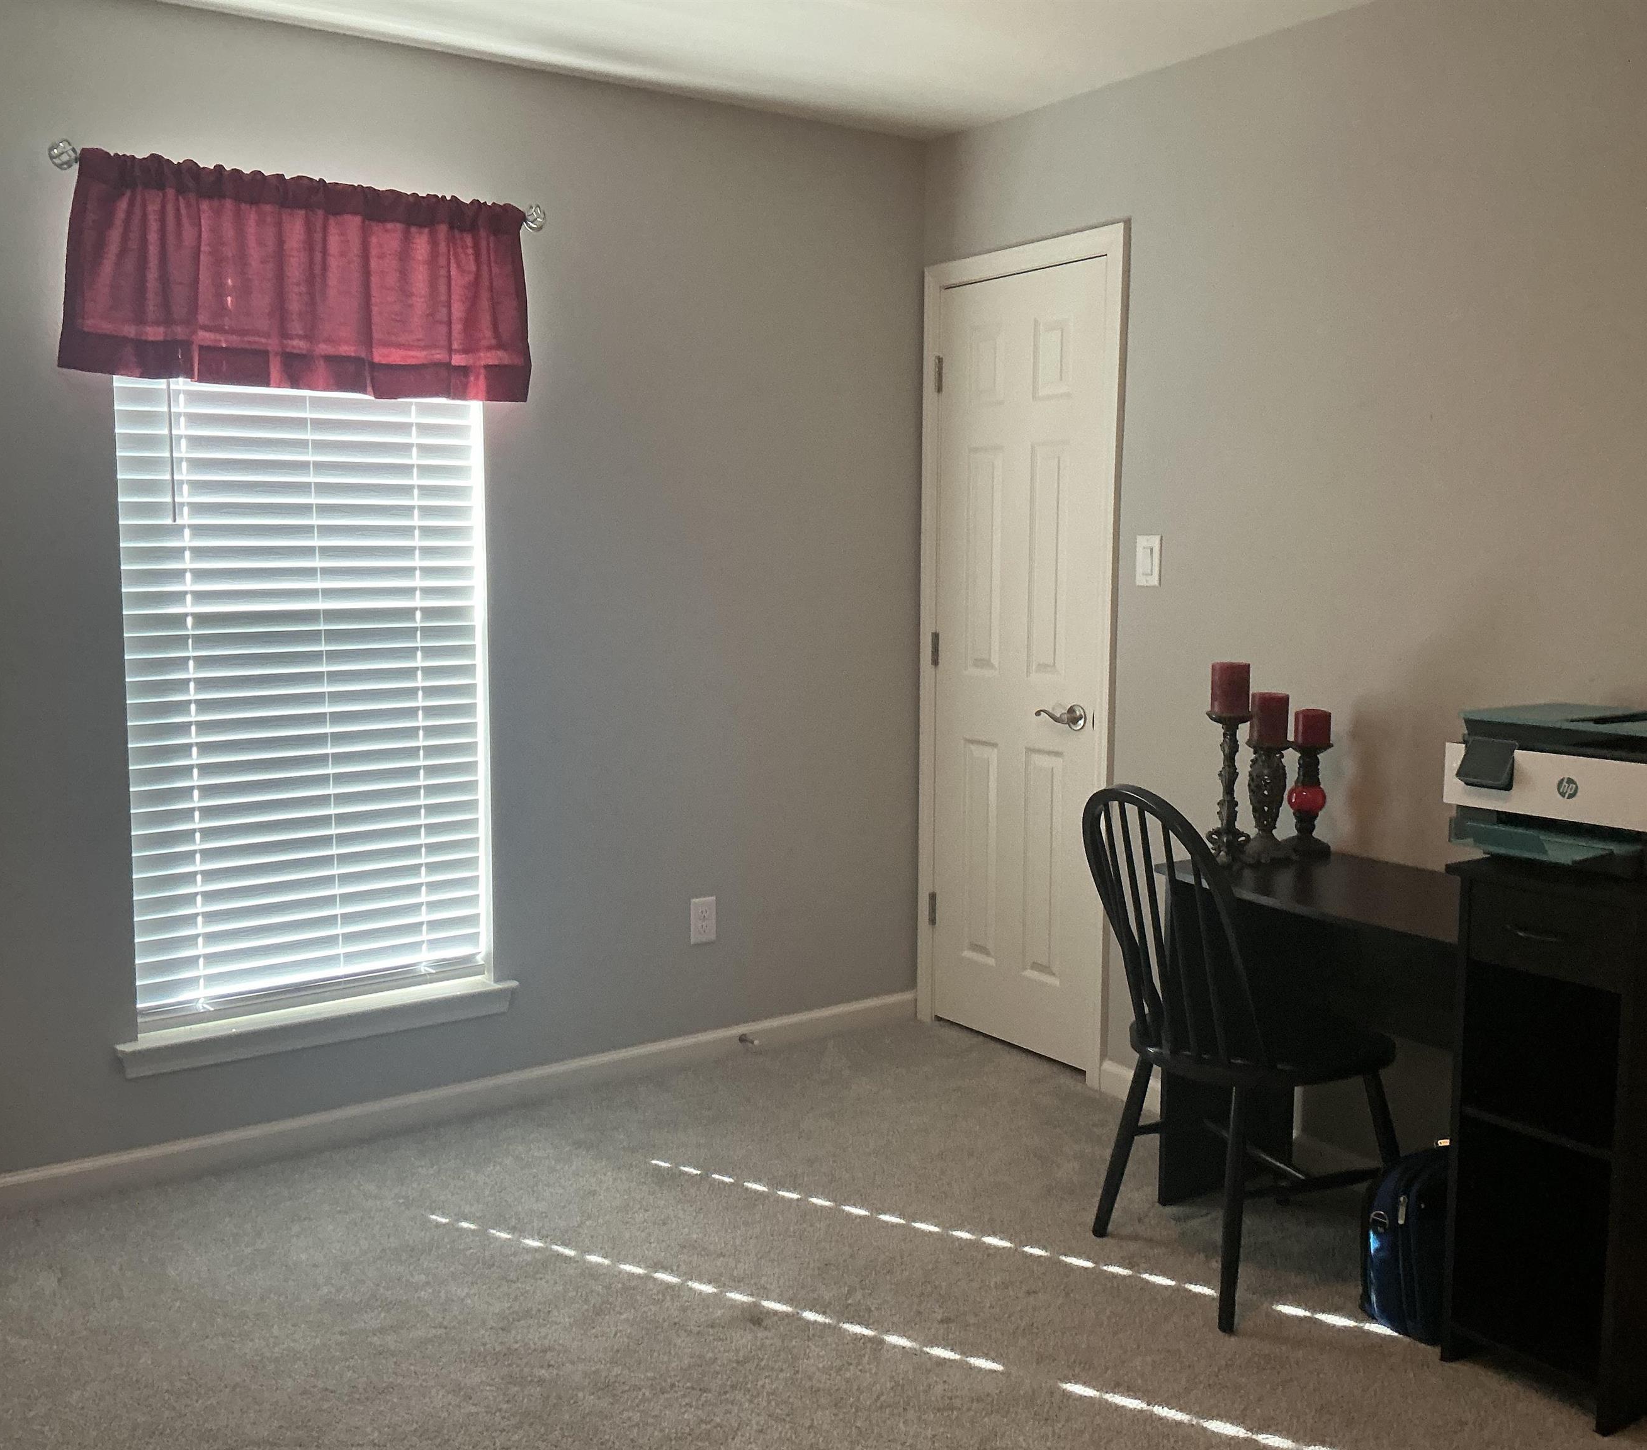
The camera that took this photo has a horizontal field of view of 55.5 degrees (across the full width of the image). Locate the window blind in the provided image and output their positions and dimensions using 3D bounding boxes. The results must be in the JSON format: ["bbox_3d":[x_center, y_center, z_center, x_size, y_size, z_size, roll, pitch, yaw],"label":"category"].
[{"bbox_3d":[-1.148,-0.213,3.488,0.790,1.650,0.055,-5,8,-35],"label":"window blind"}]

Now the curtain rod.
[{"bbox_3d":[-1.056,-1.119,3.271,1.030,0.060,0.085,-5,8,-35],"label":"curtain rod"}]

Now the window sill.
[{"bbox_3d":[-1.125,0.680,3.551,0.893,0.068,0.110,-5,8,-35],"label":"window sill"}]

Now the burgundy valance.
[{"bbox_3d":[-1.072,-0.923,3.274,0.985,0.430,0.085,-5,8,-35],"label":"burgundy valance"}]

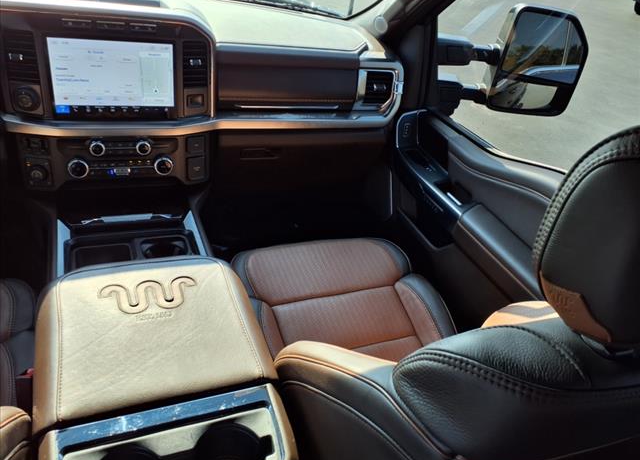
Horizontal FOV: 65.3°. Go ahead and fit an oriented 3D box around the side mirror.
[{"bbox_3d":[0.664,-0.531,1.559,0.255,0.315,0.140,7,30,-5],"label":"side mirror"}]

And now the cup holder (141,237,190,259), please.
[{"bbox_3d":[-0.372,0.074,1.225,0.105,0.075,0.105,-5,33,-24],"label":"cup holder"}]

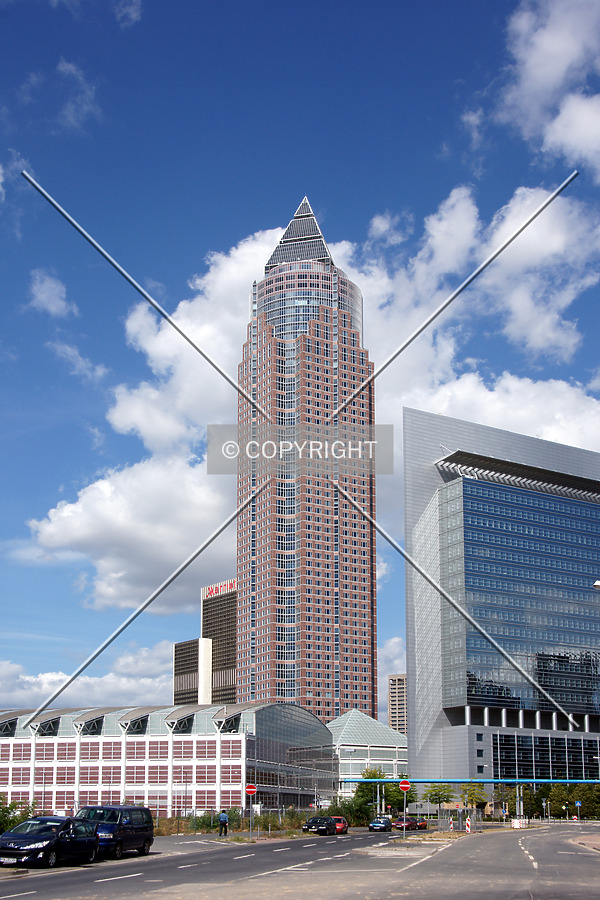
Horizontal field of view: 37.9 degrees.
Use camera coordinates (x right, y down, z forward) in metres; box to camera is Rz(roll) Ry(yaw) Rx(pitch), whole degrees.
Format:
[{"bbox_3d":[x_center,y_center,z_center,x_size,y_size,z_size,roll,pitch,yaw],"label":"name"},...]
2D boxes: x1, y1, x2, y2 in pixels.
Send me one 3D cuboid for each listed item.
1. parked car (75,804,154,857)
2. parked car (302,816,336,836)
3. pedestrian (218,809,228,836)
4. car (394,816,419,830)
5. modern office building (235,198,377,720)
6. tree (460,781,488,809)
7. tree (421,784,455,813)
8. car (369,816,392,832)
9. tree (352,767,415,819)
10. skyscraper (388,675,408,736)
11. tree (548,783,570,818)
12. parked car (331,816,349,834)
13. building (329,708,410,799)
[{"bbox_3d":[-7.700,16.000,36.700,1.840,1.900,4.750,-4,-23,9],"label":"parked car"},{"bbox_3d":[1.640,29.750,69.300,1.750,1.430,4.400,-5,-23,13],"label":"parked car"},{"bbox_3d":[-5.290,25.793,60.500,0.550,1.730,0.360,-3,-21,7],"label":"pedestrian"},{"bbox_3d":[11.000,38.850,91.200,1.700,1.420,4.250,-8,-24,19],"label":"car"},{"bbox_3d":[2.682,5.276,345.023,42.000,256.000,42.000,12,-25,-27],"label":"modern office building"},{"bbox_3d":[30.880,62.096,155.000,5.000,7.000,5.000,0,-20,0],"label":"tree"},{"bbox_3d":[27.032,69.103,172.000,6.300,6.200,6.300,0,-22,0],"label":"tree"},{"bbox_3d":[7.554,35.128,82.000,1.700,1.430,4.150,-4,-21,11],"label":"car"},{"bbox_3d":[13.328,54.339,138.000,9.800,7.800,8.500,0,-20,0],"label":"tree"},{"bbox_3d":[94.945,248.646,745.000,32.000,114.000,28.000,-9,-22,22],"label":"skyscraper"},{"bbox_3d":[46.864,63.388,158.000,4.000,6.100,4.000,0,-22,0],"label":"tree"},{"bbox_3d":[2.946,30.902,72.000,1.690,1.430,4.050,-5,-21,12],"label":"parked car"},{"bbox_3d":[18.599,103.363,288.000,34.000,33.500,34.000,12,-25,-27],"label":"building"}]

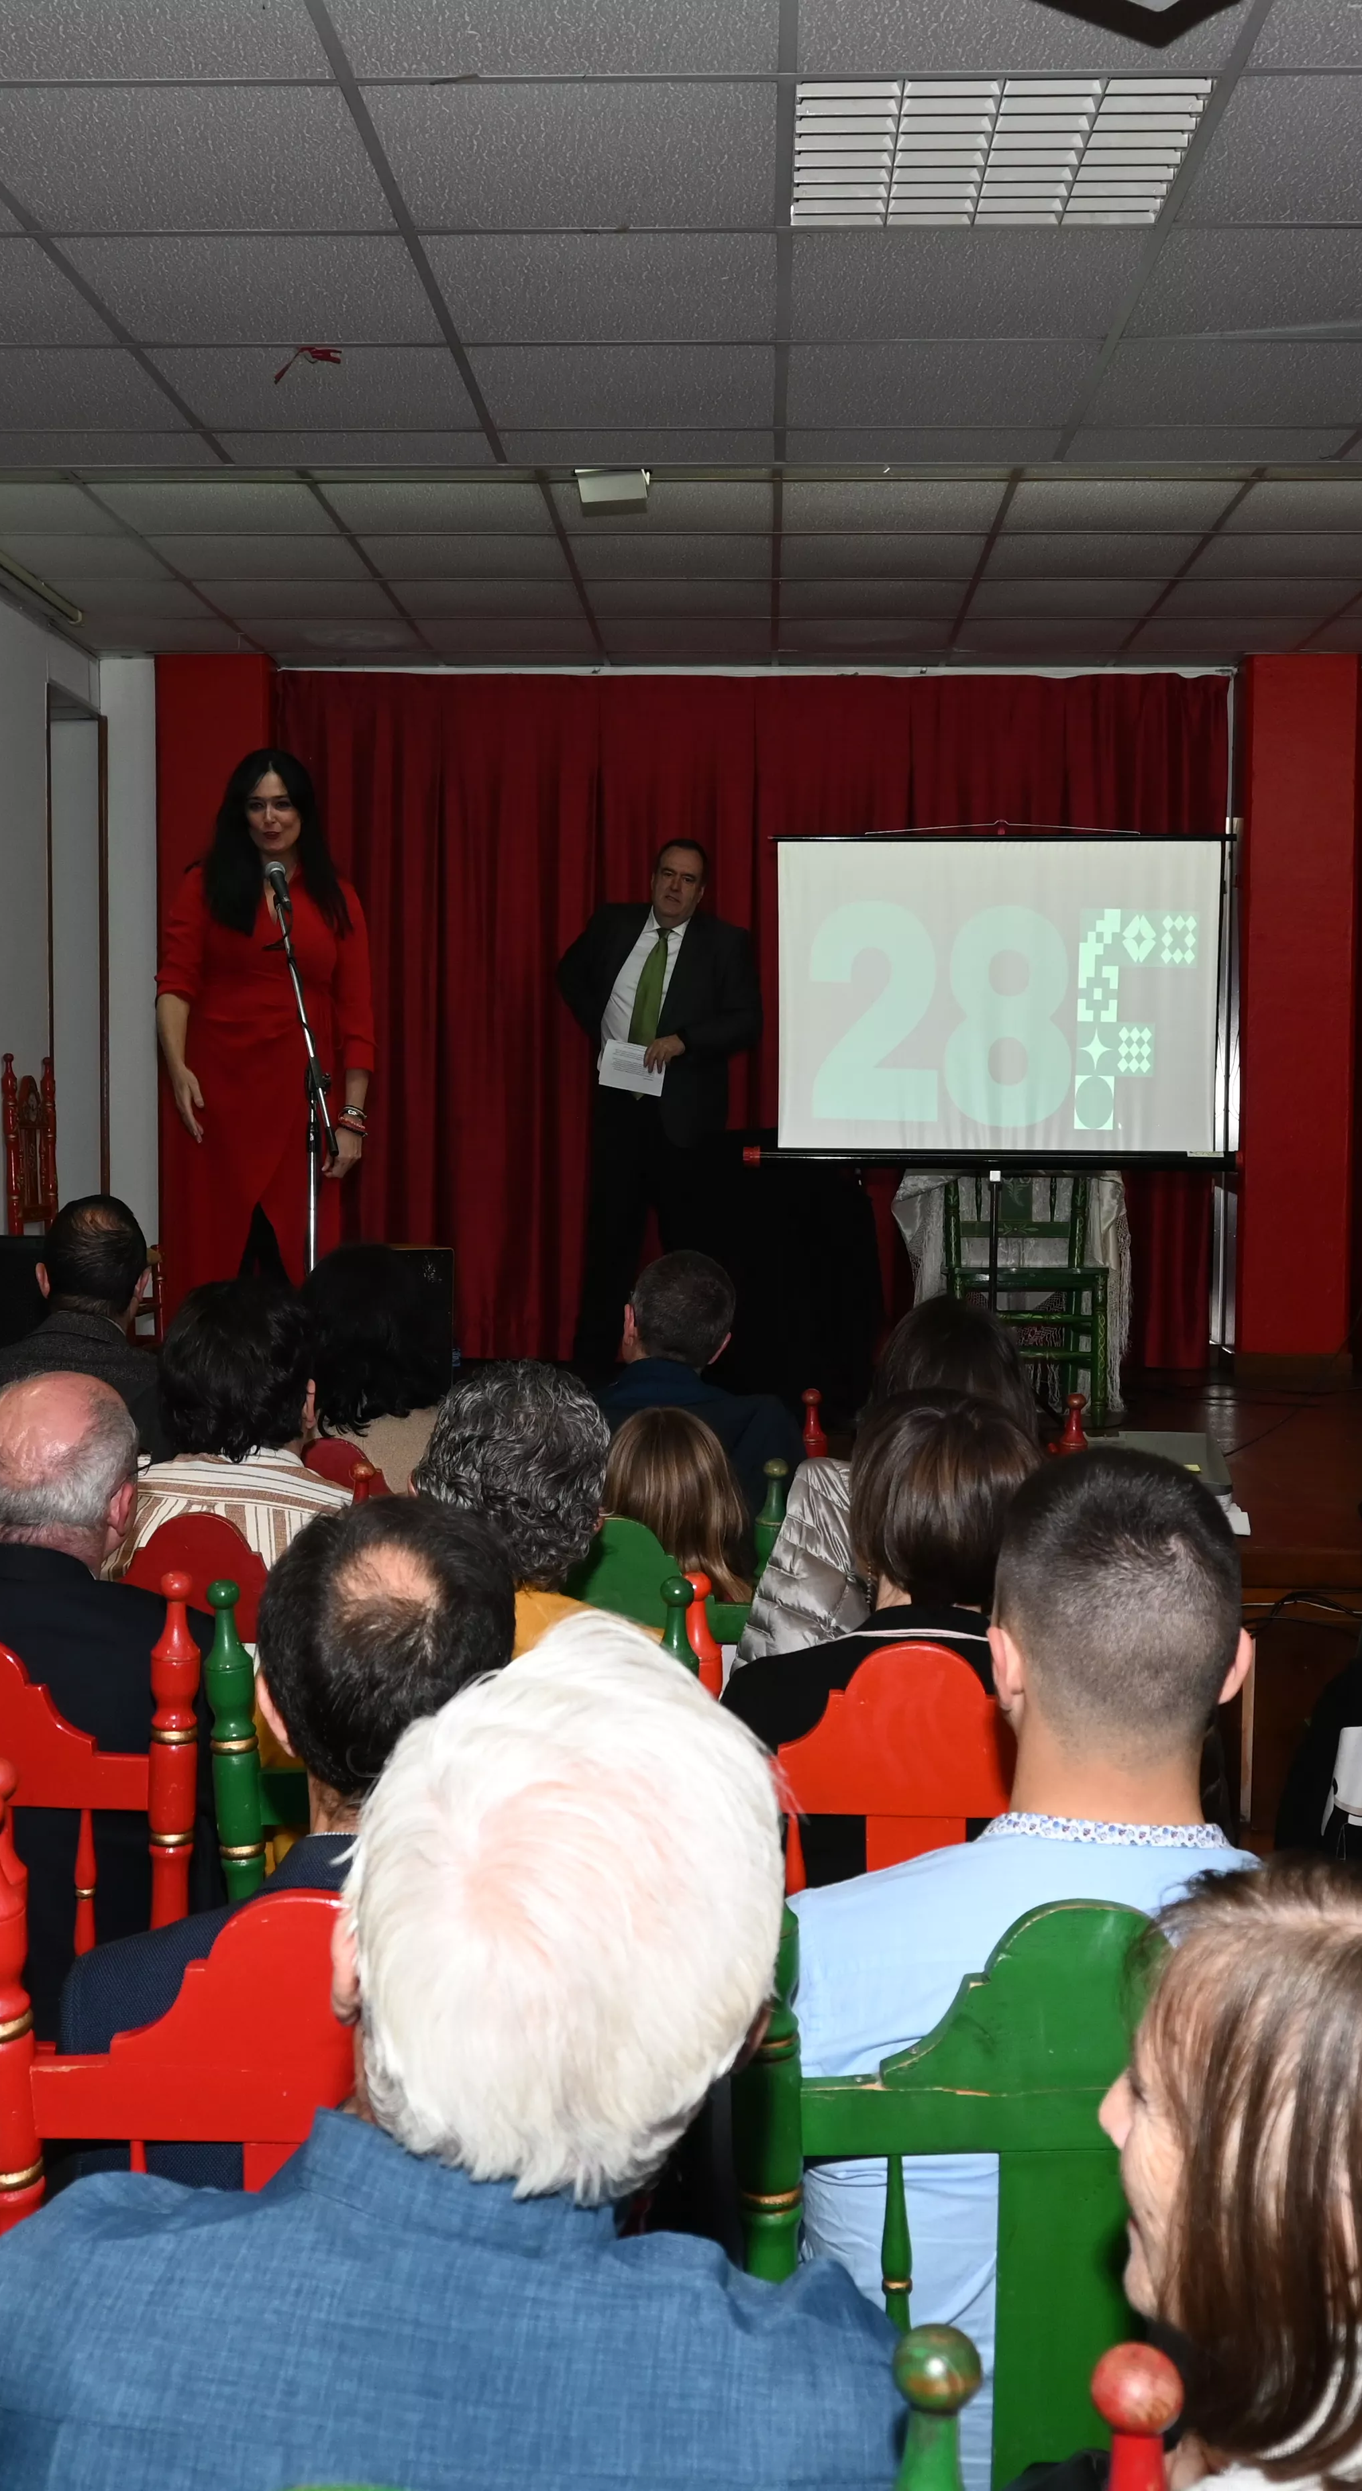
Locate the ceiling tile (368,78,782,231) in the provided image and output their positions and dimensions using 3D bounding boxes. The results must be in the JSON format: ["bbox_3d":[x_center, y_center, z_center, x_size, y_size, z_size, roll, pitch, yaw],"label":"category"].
[{"bbox_3d":[-0.142,-1.612,3.679,0.595,0.020,0.595,0,3,2],"label":"ceiling tile"}]

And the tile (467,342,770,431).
[{"bbox_3d":[-0.102,-1.683,4.876,0.595,0.020,0.595,0,3,2],"label":"tile"}]

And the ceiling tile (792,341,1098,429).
[{"bbox_3d":[0.499,-1.678,4.856,0.600,0.020,0.600,0,3,2],"label":"ceiling tile"}]

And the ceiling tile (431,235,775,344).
[{"bbox_3d":[-0.122,-1.647,4.277,0.595,0.020,0.595,0,3,2],"label":"ceiling tile"}]

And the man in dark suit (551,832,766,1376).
[{"bbox_3d":[-0.066,-0.319,7.406,0.600,1.763,0.420,1,4,17],"label":"man in dark suit"}]

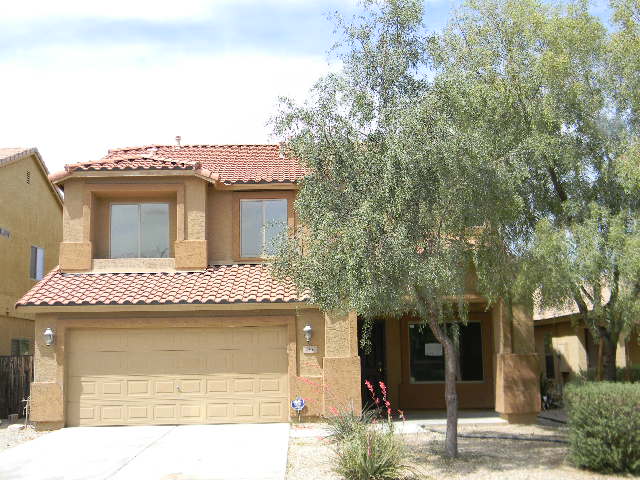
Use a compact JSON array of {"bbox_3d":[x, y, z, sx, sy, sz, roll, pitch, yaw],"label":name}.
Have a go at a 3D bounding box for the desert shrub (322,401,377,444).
[{"bbox_3d":[0.559,3.334,13.900,0.930,0.710,0.880,0,-8,-2],"label":"desert shrub"}]

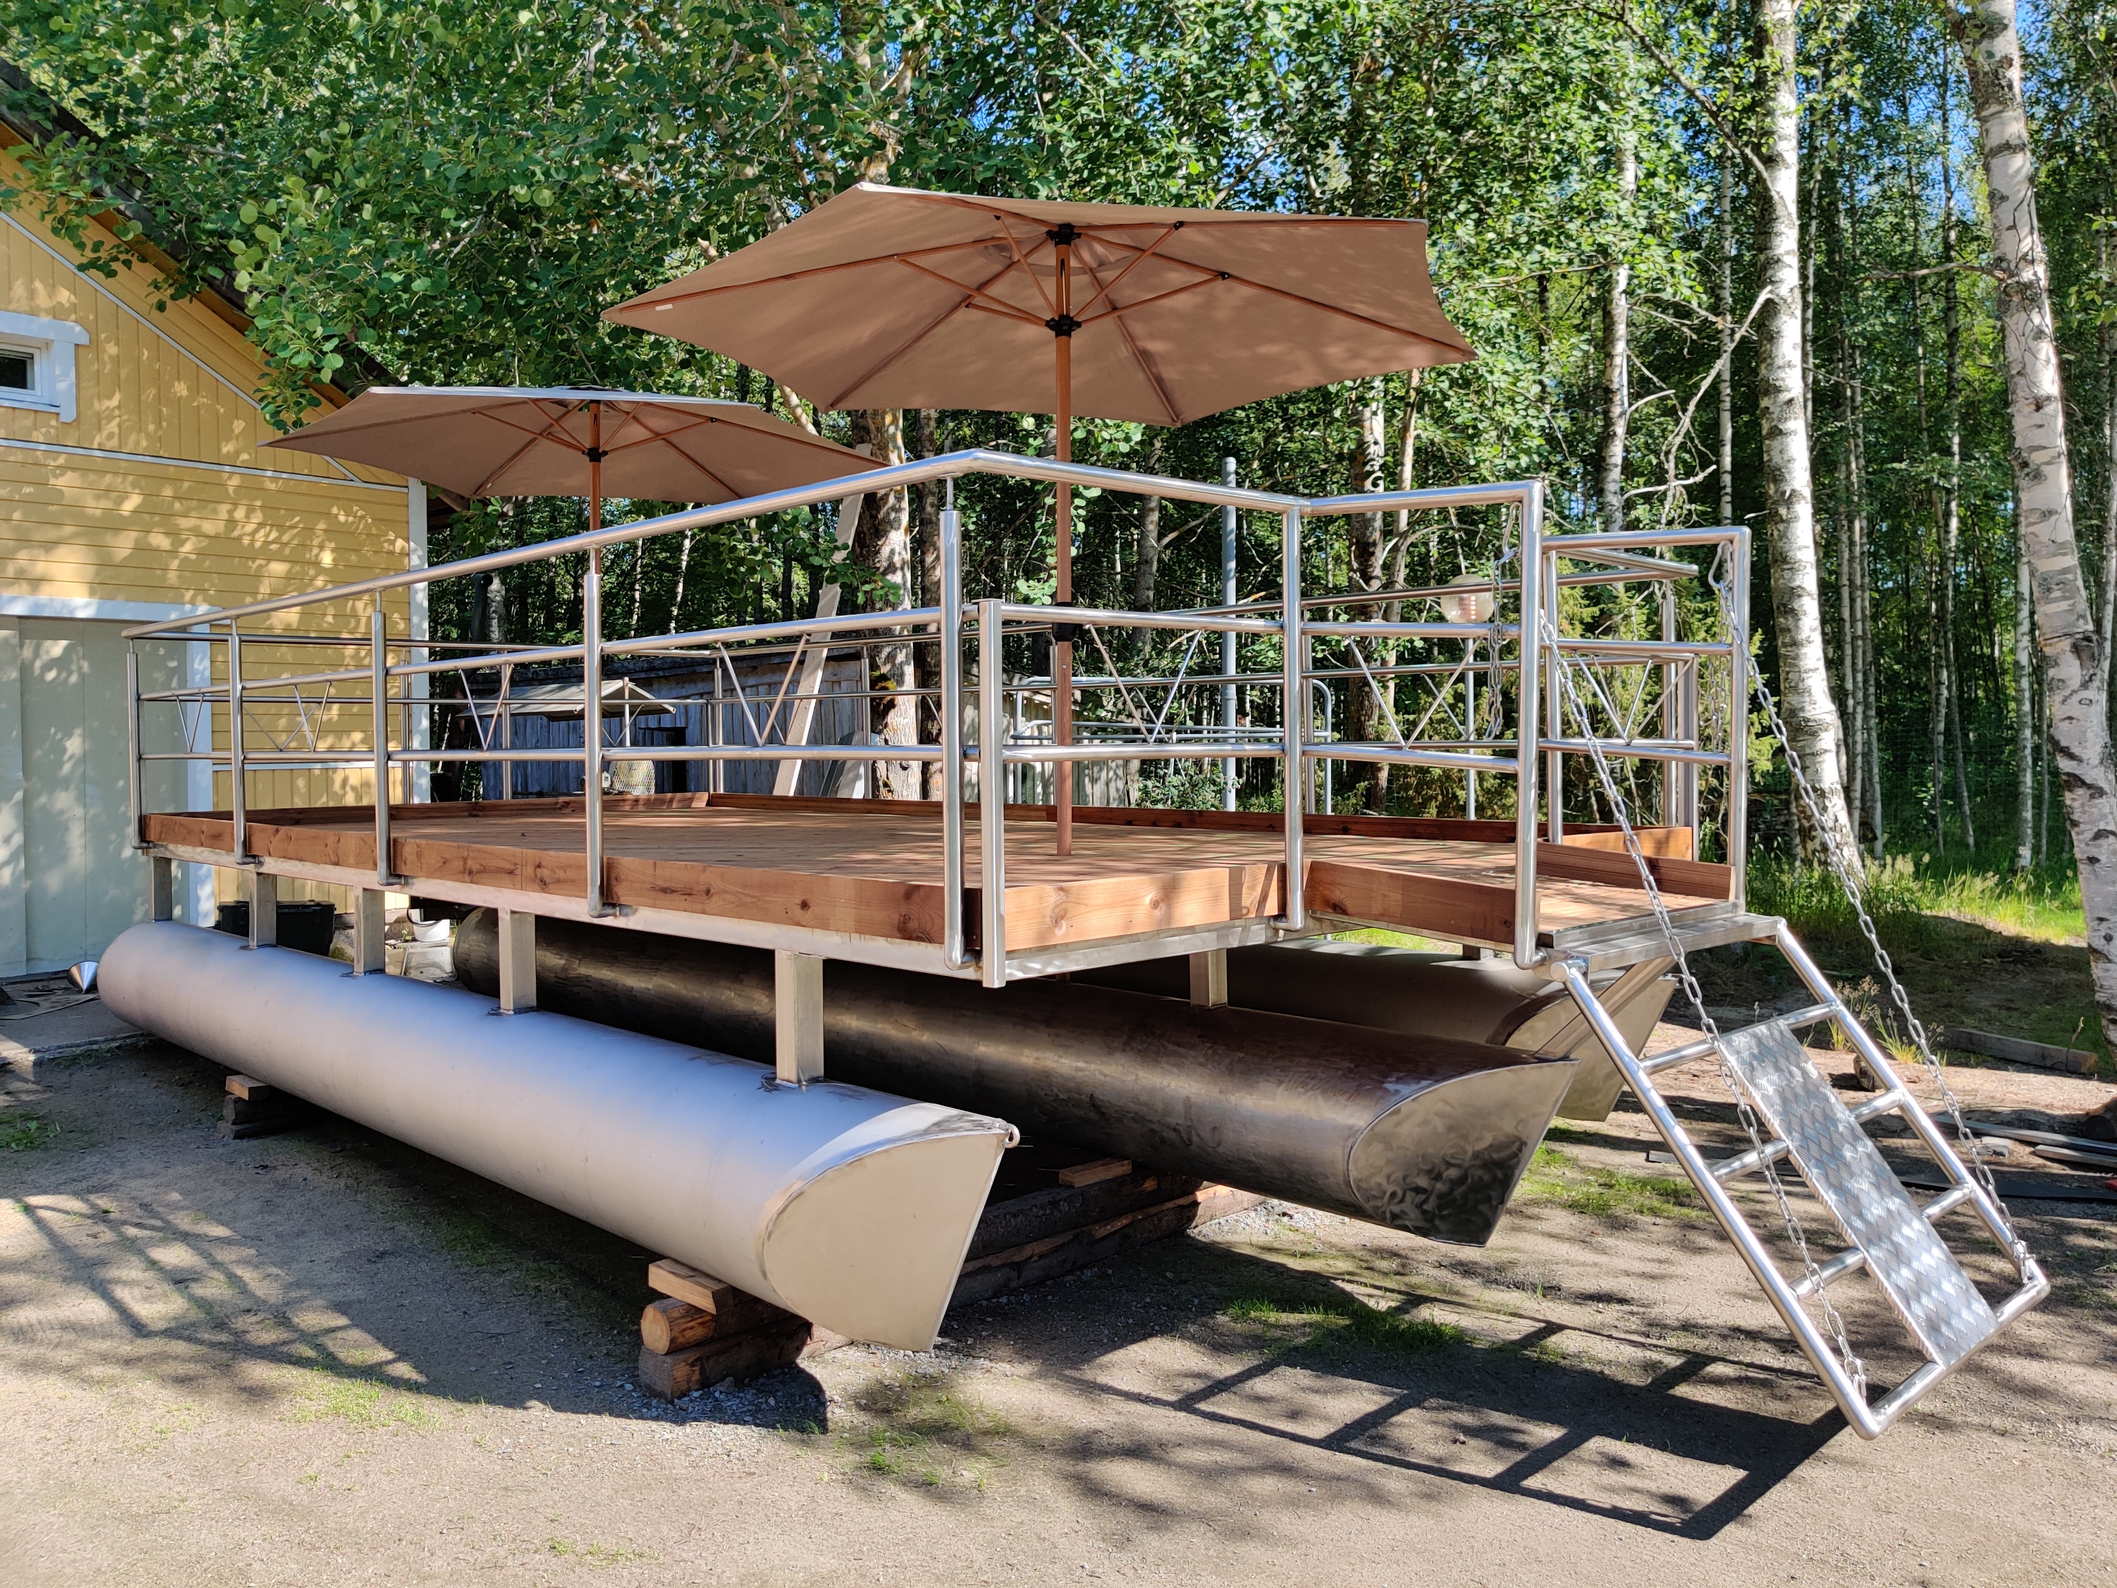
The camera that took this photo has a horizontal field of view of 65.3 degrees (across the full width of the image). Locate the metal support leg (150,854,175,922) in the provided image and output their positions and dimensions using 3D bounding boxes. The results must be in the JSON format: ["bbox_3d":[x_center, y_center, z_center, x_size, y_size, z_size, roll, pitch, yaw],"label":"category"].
[{"bbox_3d":[-4.276,0.463,7.877,0.080,0.313,0.080,-2,2,-43],"label":"metal support leg"}]

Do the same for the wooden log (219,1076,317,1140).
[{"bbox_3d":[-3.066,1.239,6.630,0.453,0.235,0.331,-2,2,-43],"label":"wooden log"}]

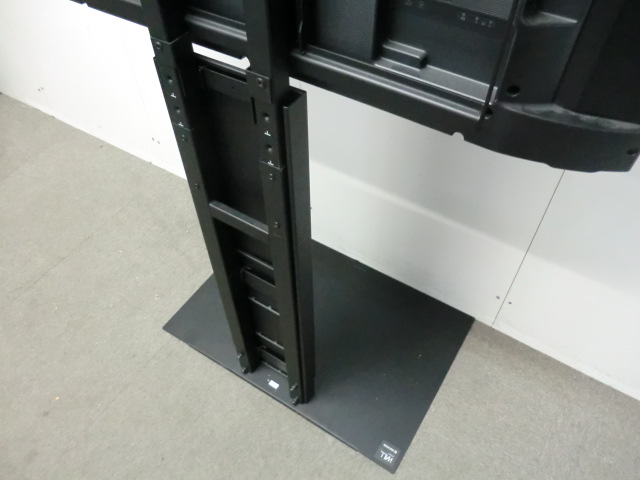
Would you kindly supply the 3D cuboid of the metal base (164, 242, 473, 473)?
[{"bbox_3d":[-0.003,0.233,1.391,0.715,0.008,0.488,26,54,21],"label":"metal base"}]

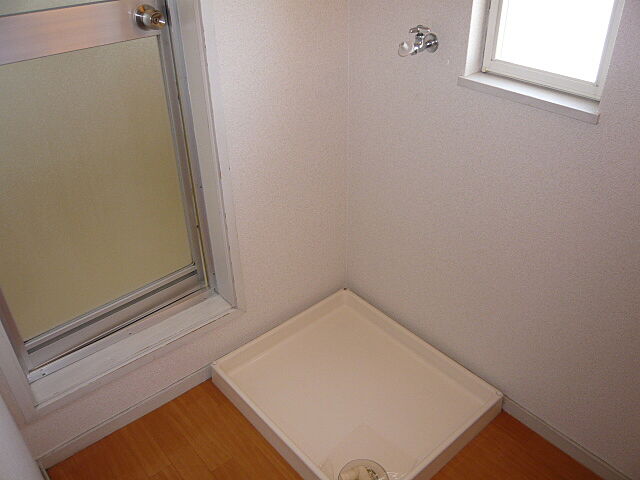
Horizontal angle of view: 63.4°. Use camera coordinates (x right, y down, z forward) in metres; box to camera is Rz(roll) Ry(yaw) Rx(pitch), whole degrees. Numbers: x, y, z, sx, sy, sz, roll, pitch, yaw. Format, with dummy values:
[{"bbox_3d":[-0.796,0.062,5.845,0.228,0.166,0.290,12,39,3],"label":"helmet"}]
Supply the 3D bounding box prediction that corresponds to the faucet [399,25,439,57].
[{"bbox_3d":[0.252,-0.515,1.346,0.124,0.075,0.054,-25,39,-33],"label":"faucet"}]

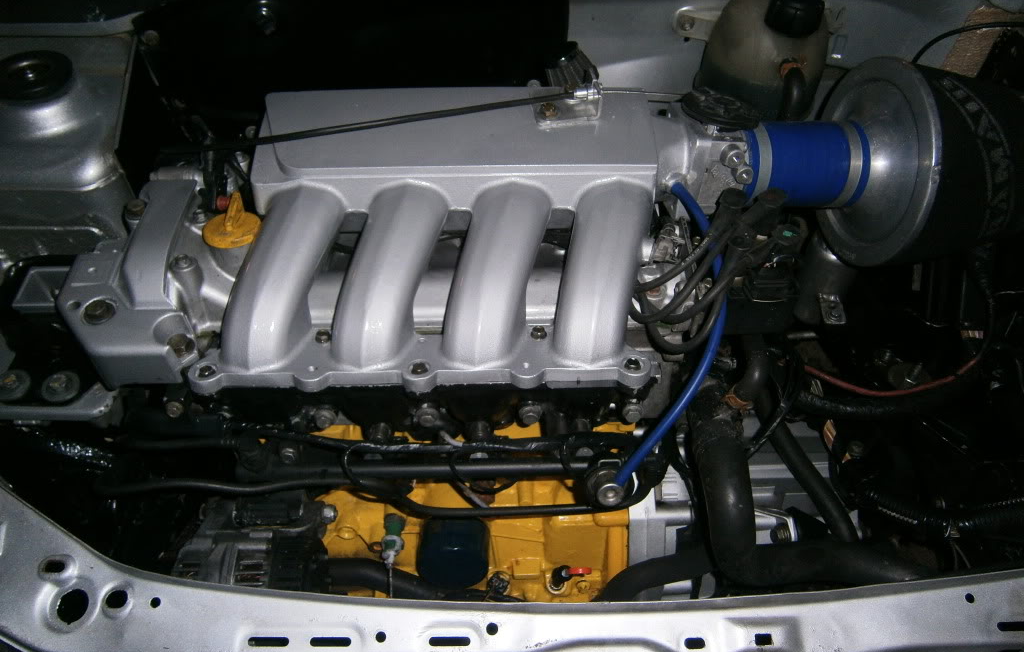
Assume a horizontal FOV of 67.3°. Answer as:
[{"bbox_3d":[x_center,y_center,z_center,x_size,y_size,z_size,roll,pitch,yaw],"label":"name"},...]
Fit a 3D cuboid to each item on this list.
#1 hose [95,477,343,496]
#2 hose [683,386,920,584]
[{"bbox_3d":[-0.281,0.153,0.735,0.235,0.016,0.018,0,57,0],"label":"hose"},{"bbox_3d":[0.265,0.137,0.680,0.218,0.148,0.153,0,57,0],"label":"hose"}]

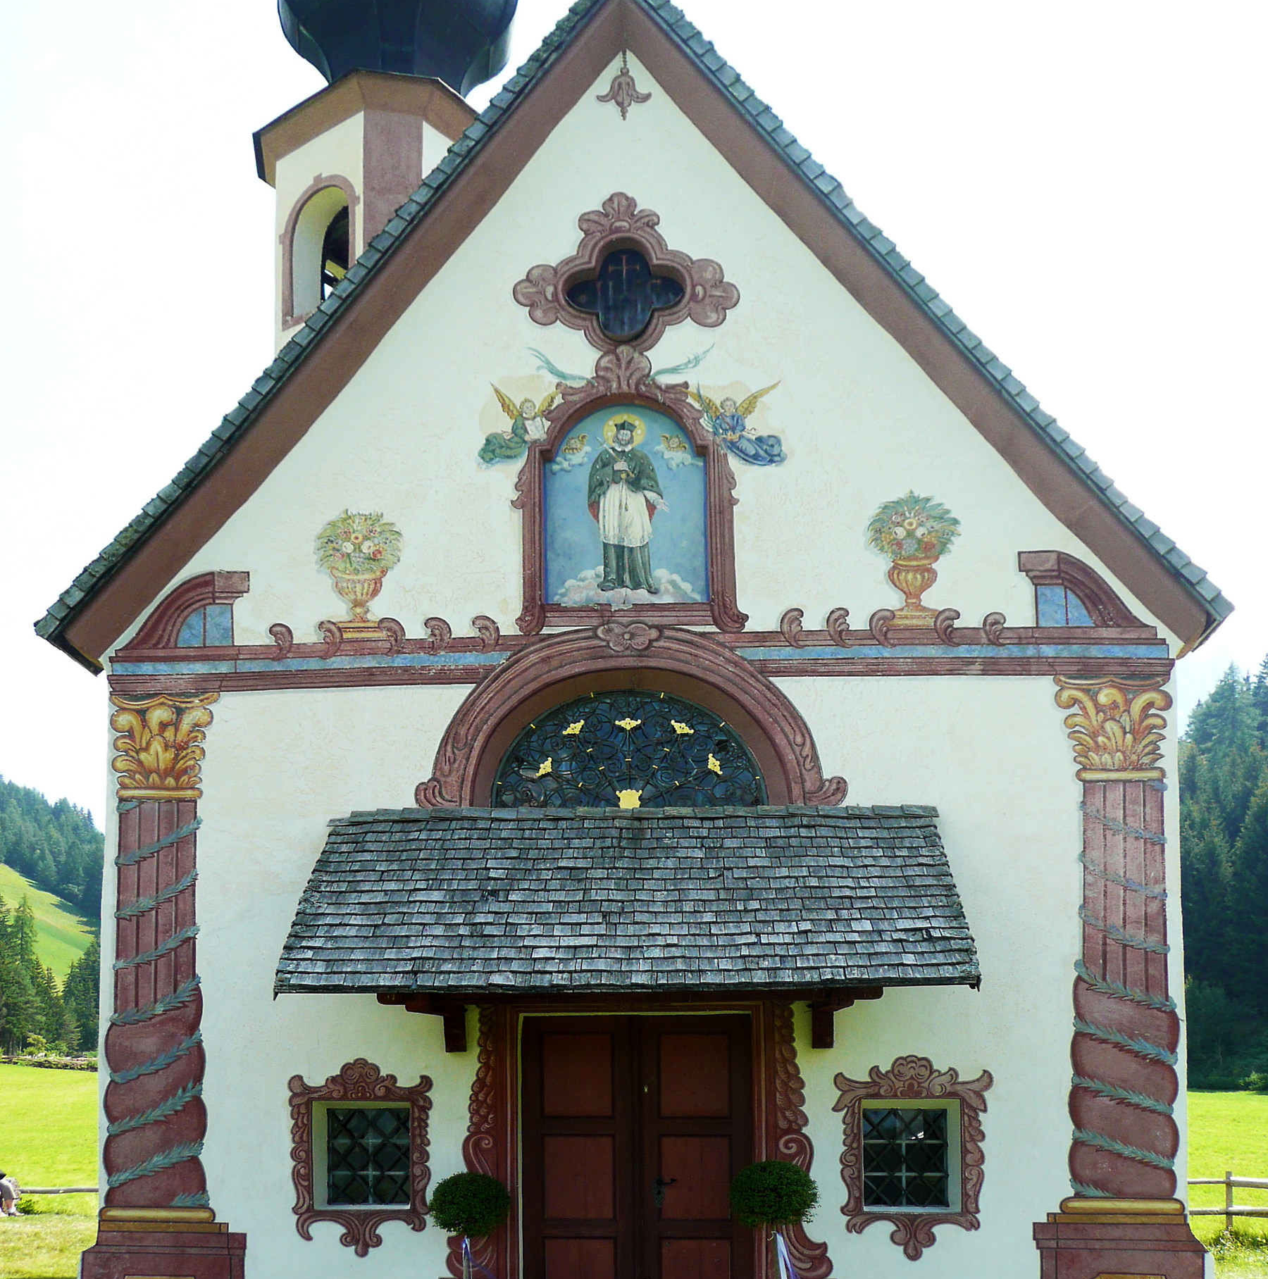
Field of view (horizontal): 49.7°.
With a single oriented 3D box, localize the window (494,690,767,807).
[{"bbox_3d":[-0.031,0.792,9.262,1.870,0.900,0.160,-1,-3,2],"label":"window"}]

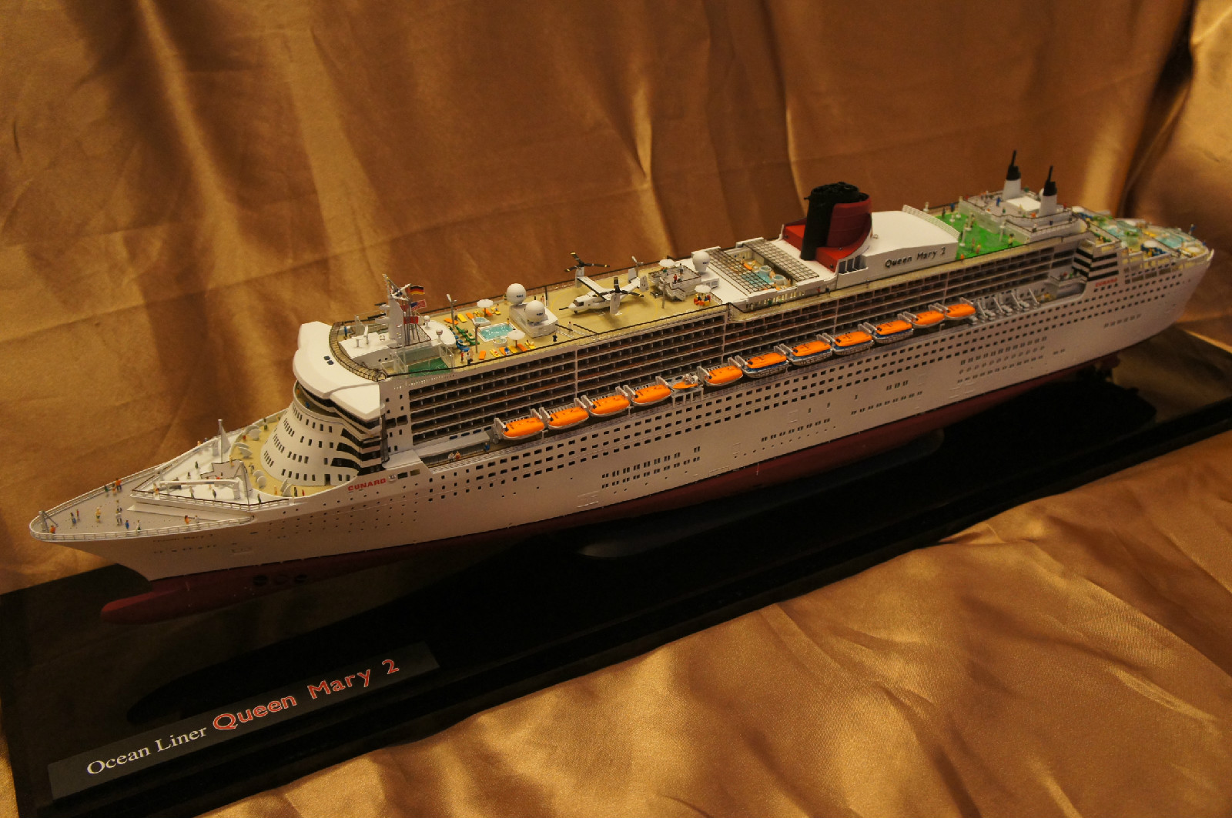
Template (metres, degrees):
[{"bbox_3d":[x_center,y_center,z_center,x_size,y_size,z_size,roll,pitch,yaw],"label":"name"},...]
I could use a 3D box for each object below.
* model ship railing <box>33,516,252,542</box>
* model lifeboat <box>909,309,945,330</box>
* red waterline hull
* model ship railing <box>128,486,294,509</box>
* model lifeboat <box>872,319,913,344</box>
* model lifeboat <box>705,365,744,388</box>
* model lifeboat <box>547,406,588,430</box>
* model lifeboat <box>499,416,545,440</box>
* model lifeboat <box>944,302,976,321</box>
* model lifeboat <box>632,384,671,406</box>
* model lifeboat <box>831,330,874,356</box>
[{"bbox_3d":[-0.245,0.062,0.582,0.108,0.004,0.013,-1,32,-4],"label":"model ship railing"},{"bbox_3d":[0.204,-0.058,0.736,0.025,0.009,0.011,-15,35,-24],"label":"model lifeboat"},{"bbox_3d":[0.059,0.023,0.782,0.776,0.026,0.103,-15,36,-24],"label":"red waterline hull"},{"bbox_3d":[-0.206,0.047,0.571,0.082,0.004,0.008,3,32,2],"label":"model ship railing"},{"bbox_3d":[0.185,-0.051,0.753,0.033,0.011,0.013,-15,36,-24],"label":"model lifeboat"},{"bbox_3d":[0.065,-0.019,0.673,0.025,0.009,0.011,-15,35,-24],"label":"model lifeboat"},{"bbox_3d":[-0.028,0.005,0.653,0.026,0.009,0.011,-15,36,-24],"label":"model lifeboat"},{"bbox_3d":[-0.051,0.011,0.619,0.025,0.009,0.011,-15,35,-24],"label":"model lifeboat"},{"bbox_3d":[0.236,-0.067,0.775,0.026,0.009,0.011,-15,36,-24],"label":"model lifeboat"},{"bbox_3d":[0.021,-0.007,0.652,0.025,0.009,0.011,-15,35,-24],"label":"model lifeboat"},{"bbox_3d":[0.156,-0.043,0.740,0.033,0.011,0.013,-15,36,-24],"label":"model lifeboat"}]

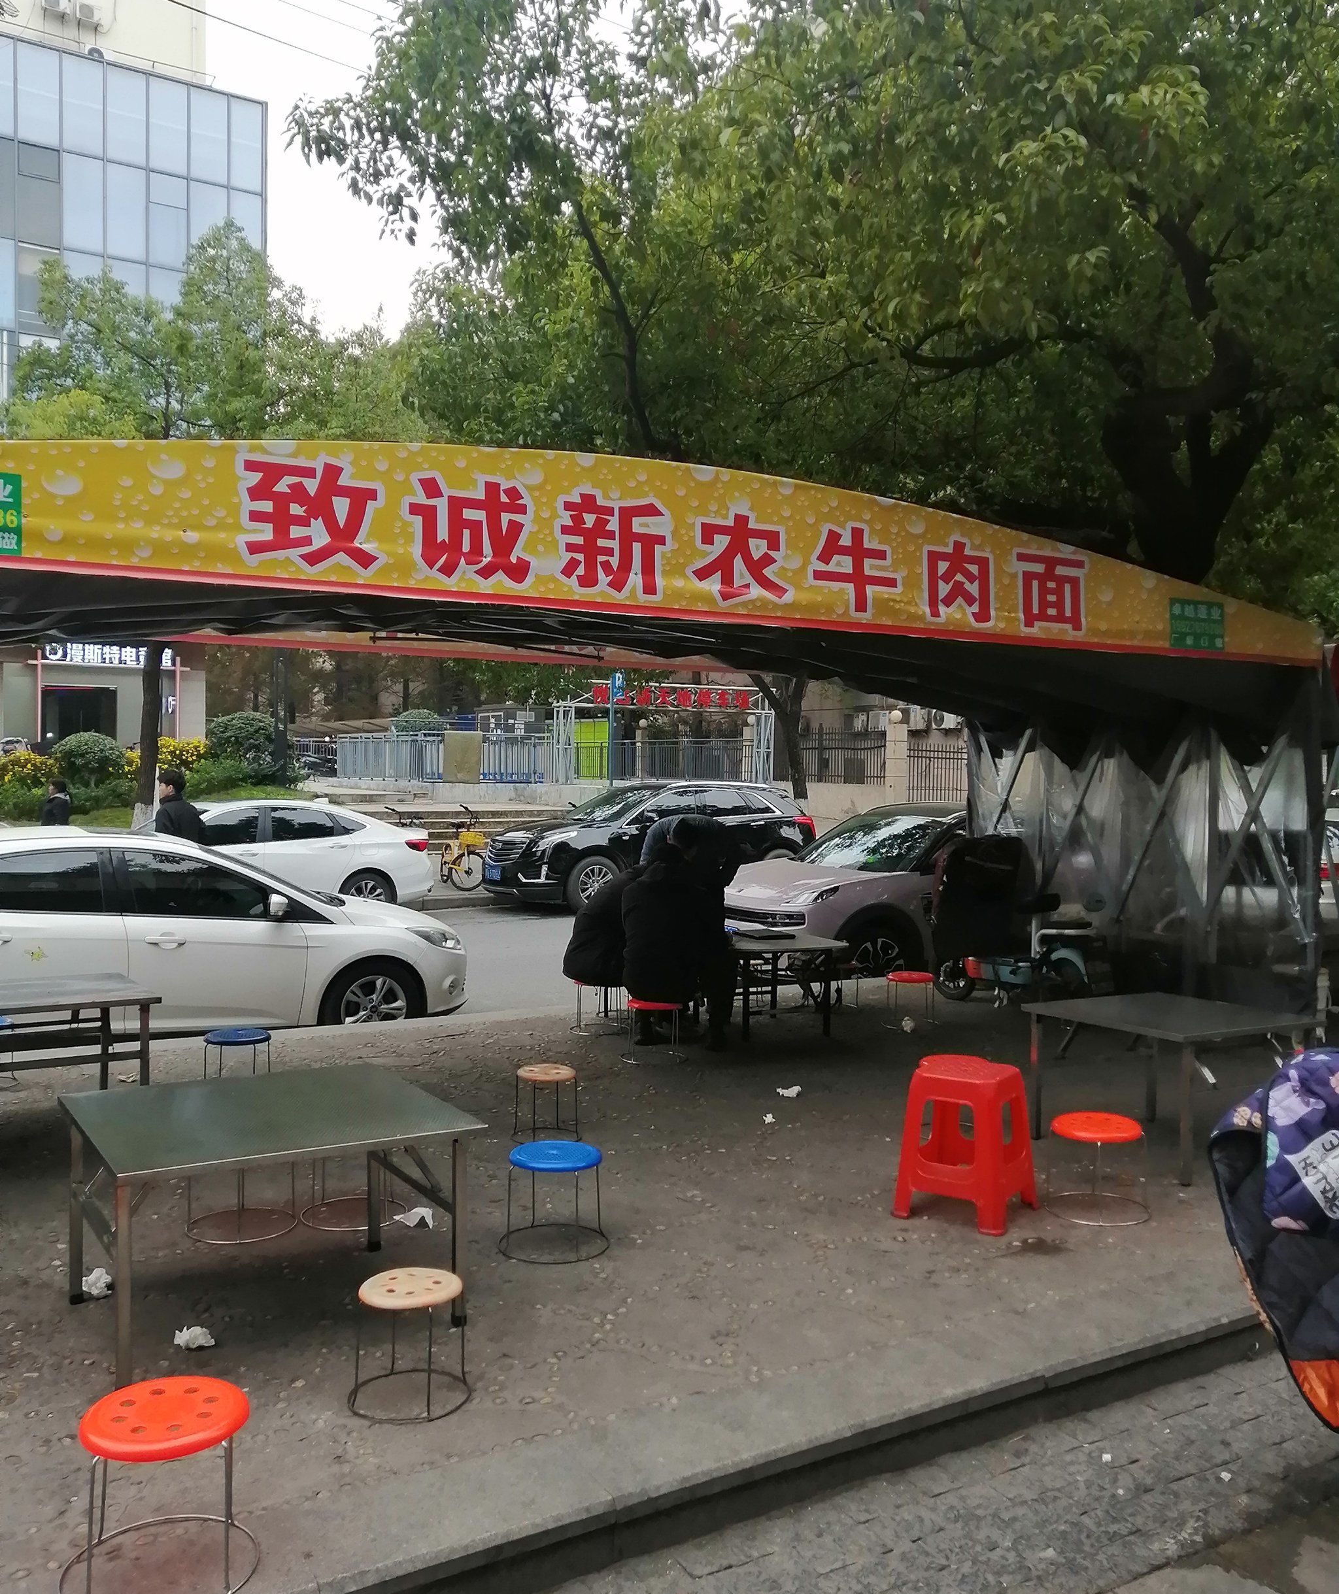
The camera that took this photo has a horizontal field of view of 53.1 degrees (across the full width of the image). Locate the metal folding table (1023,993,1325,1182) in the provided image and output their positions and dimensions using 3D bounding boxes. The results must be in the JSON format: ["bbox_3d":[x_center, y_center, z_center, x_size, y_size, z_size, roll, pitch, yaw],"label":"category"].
[{"bbox_3d":[2.005,1.143,5.394,0.801,0.552,0.817,0,1,-29],"label":"metal folding table"}]

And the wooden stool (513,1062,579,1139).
[{"bbox_3d":[-0.504,1.256,5.497,0.287,0.272,0.287,1,1,0],"label":"wooden stool"}]

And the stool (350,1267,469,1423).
[{"bbox_3d":[-0.608,1.279,3.157,0.286,0.268,0.286,1,1,0],"label":"stool"}]

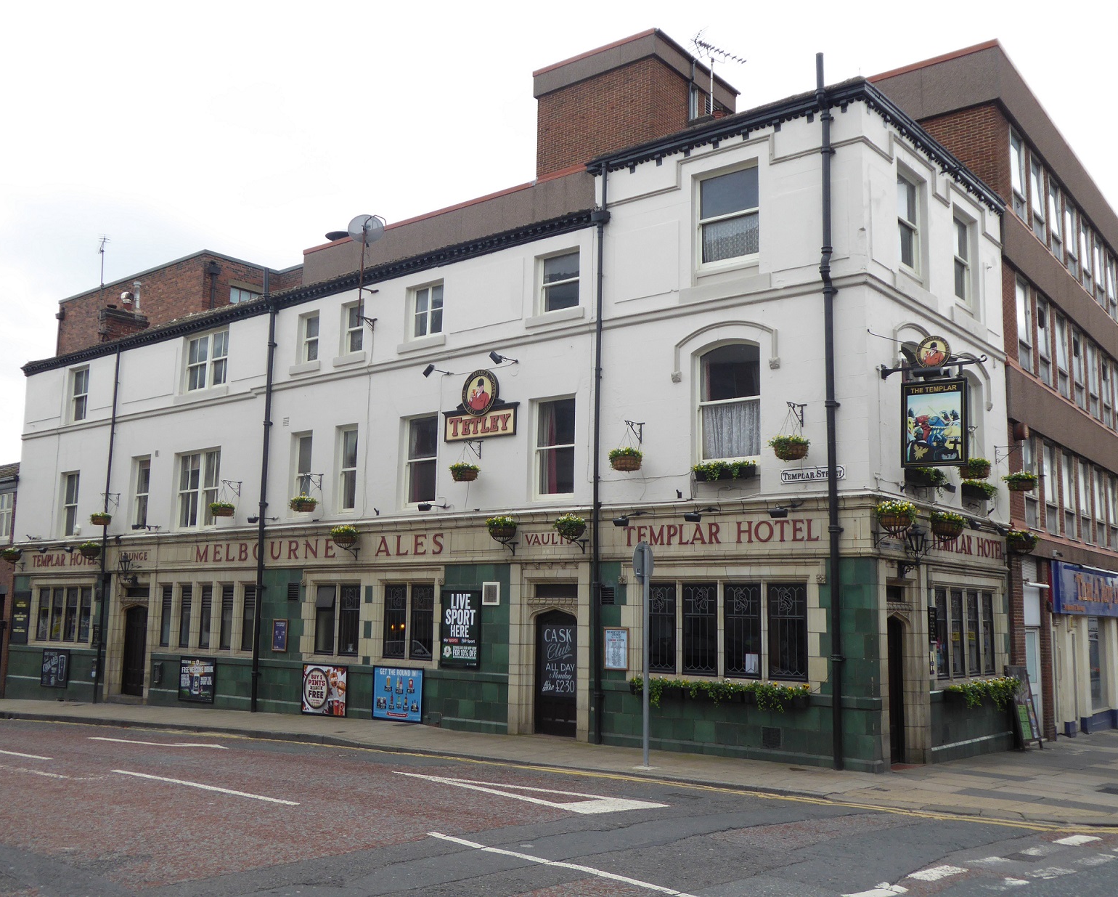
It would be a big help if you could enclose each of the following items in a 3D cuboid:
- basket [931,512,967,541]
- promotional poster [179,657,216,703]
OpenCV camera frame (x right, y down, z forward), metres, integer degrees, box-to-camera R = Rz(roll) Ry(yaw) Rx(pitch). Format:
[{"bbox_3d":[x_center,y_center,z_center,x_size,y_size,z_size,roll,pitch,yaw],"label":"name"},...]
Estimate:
[{"bbox_3d":[5.820,1.171,15.966,0.511,0.425,0.511,-5,-10,39],"label":"basket"},{"bbox_3d":[-7.934,5.071,23.474,1.310,0.945,0.040,-6,-11,38],"label":"promotional poster"}]

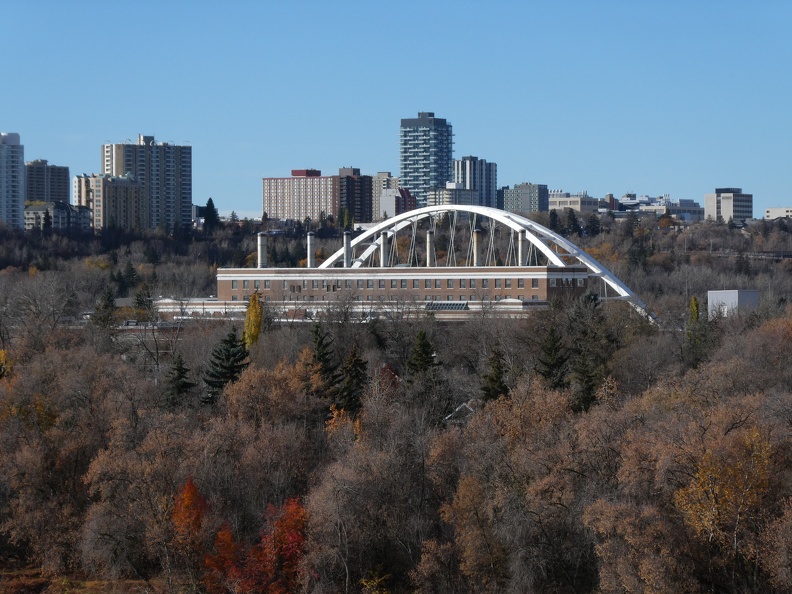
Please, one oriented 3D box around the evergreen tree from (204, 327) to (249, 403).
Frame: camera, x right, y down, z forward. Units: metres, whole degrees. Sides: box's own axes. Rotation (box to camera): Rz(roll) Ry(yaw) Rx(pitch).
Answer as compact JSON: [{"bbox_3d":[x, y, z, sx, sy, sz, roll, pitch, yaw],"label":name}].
[{"bbox_3d":[-26.420,10.950,510.000,6.700,12.860,6.700,0,0,0],"label":"evergreen tree"}]

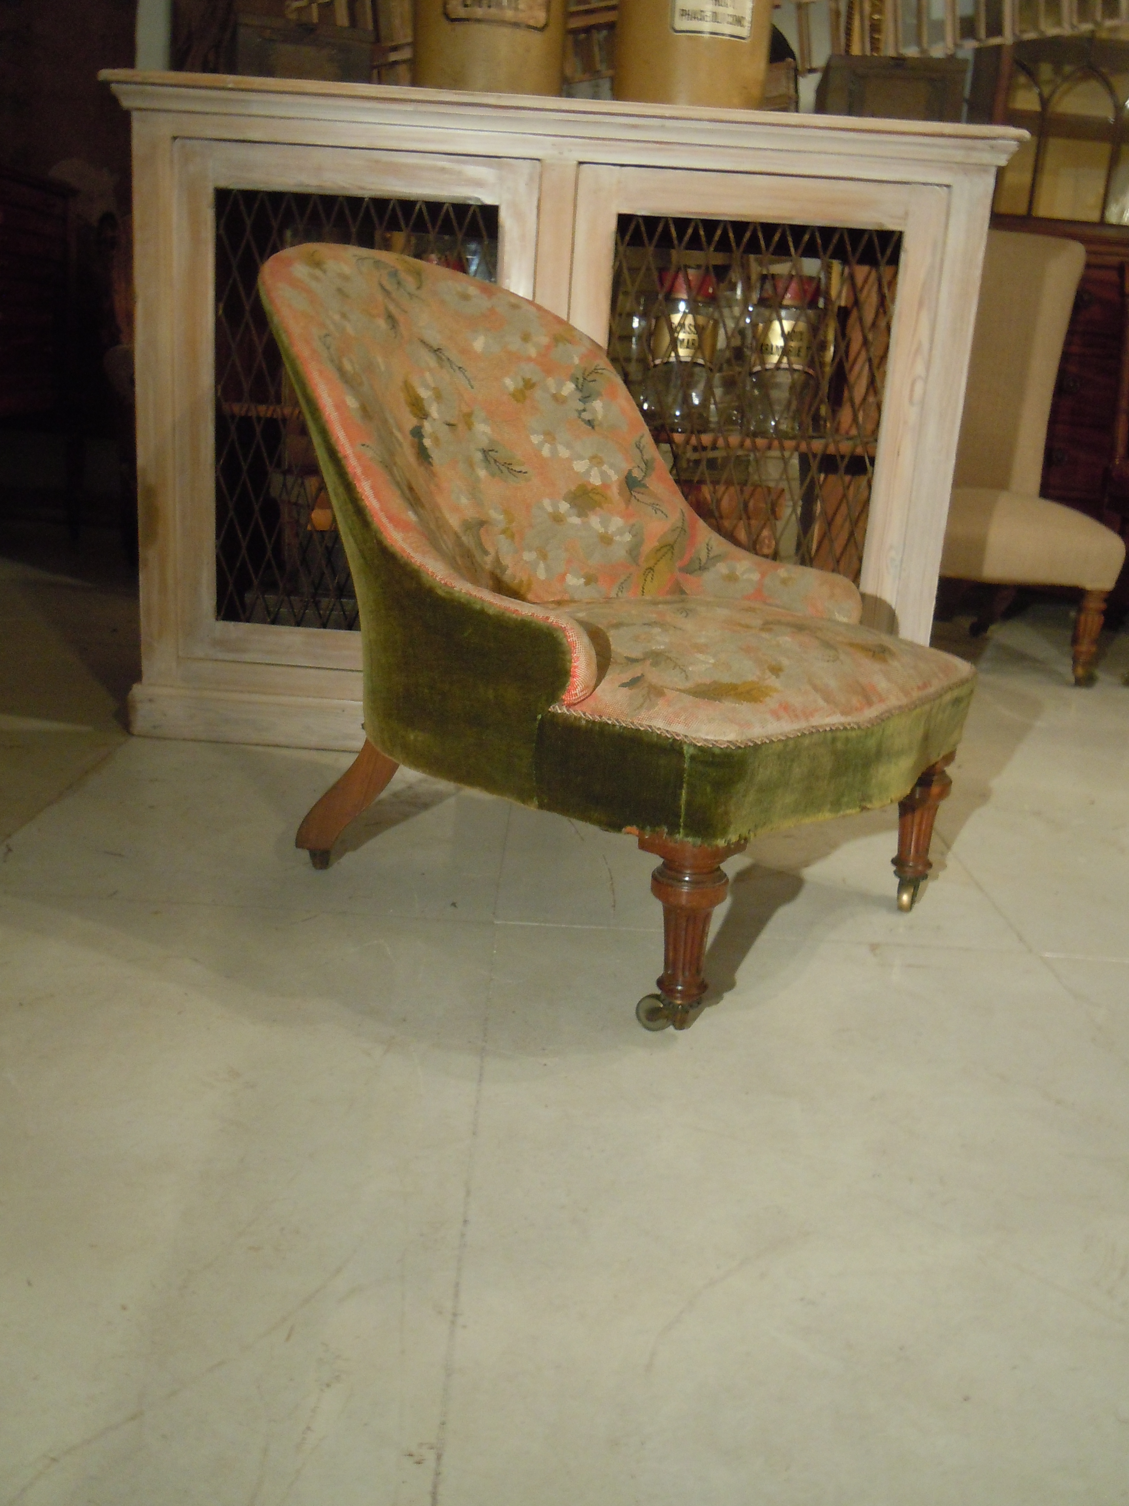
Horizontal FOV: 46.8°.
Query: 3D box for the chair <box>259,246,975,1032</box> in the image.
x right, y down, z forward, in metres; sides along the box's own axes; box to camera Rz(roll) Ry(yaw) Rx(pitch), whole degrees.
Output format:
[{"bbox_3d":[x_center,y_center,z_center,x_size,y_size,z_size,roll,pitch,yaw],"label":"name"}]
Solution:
[{"bbox_3d":[0.035,-0.208,1.611,0.810,0.792,0.642,15,18,35],"label":"chair"}]

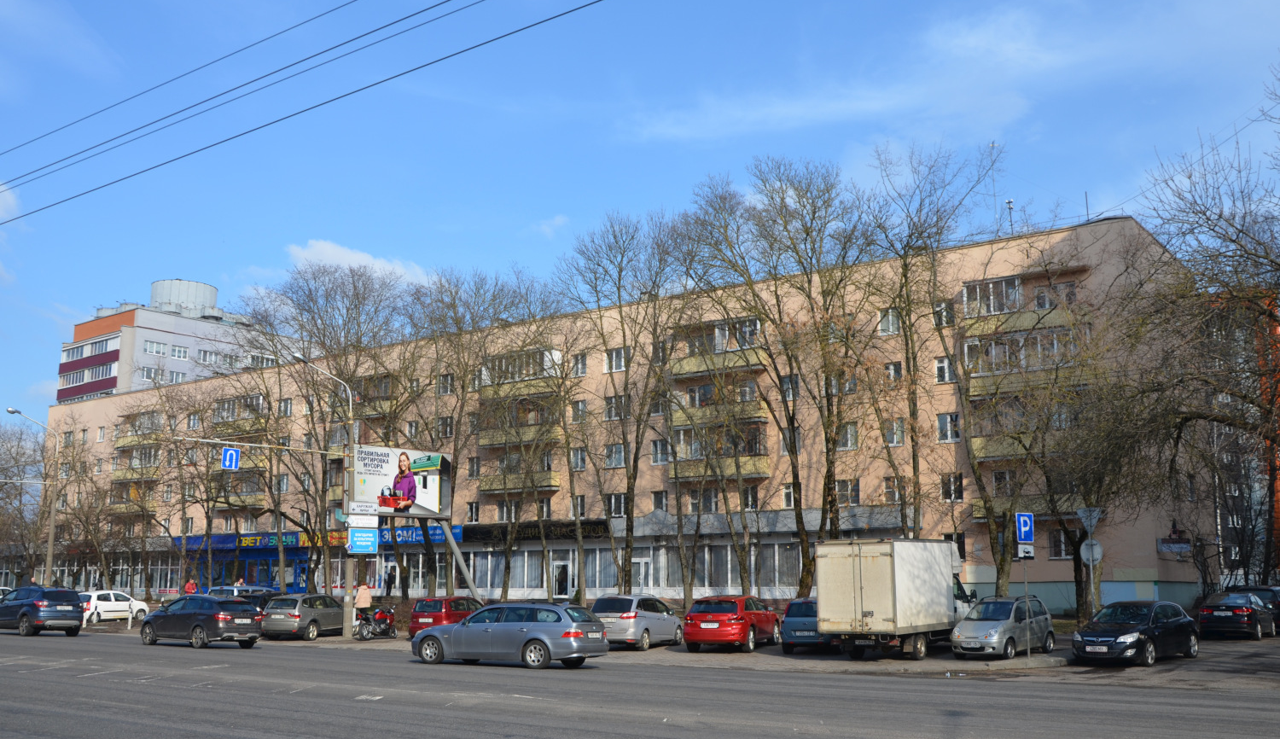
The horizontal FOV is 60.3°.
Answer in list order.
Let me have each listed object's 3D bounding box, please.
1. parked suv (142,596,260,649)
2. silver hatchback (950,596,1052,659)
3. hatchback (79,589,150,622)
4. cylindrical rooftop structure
[{"bbox_3d":[-13.283,7.595,33.337,4.424,1.537,1.785,-8,-14,35],"label":"parked suv"},{"bbox_3d":[9.582,6.792,29.081,1.495,1.495,3.497,-11,-15,43],"label":"silver hatchback"},{"bbox_3d":[-26.369,11.859,55.077,1.595,1.480,3.535,-8,-14,36],"label":"hatchback"},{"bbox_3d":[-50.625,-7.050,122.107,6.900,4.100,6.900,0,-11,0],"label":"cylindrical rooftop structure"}]

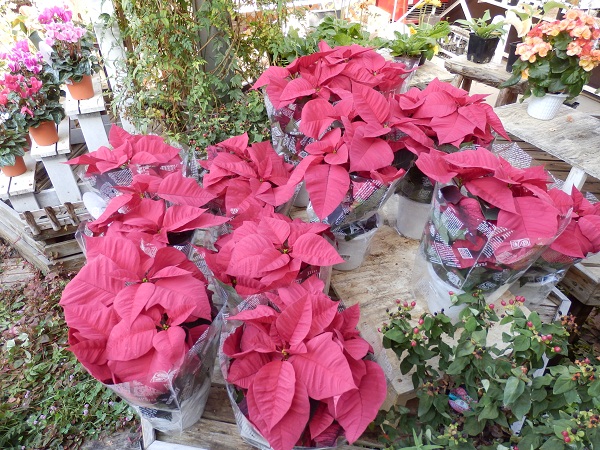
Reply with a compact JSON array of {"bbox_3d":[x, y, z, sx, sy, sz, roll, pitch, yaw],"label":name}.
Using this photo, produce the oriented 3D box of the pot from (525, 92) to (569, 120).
[{"bbox_3d":[1.052,-0.506,1.850,0.165,0.130,0.165,0,38,0],"label":"pot"}]

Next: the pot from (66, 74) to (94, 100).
[{"bbox_3d":[-0.952,-0.606,1.880,0.113,0.097,0.113,0,38,0],"label":"pot"}]

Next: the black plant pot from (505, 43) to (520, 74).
[{"bbox_3d":[1.065,-0.795,2.076,0.145,0.128,0.145,3,37,0],"label":"black plant pot"}]

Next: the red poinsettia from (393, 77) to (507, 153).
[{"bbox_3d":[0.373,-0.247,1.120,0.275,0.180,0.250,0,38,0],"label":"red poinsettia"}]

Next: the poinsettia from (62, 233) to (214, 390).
[{"bbox_3d":[-0.326,0.174,0.870,0.310,0.200,0.320,0,38,0],"label":"poinsettia"}]

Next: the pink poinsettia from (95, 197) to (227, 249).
[{"bbox_3d":[-0.252,0.015,0.835,0.245,0.170,0.210,0,38,0],"label":"pink poinsettia"}]

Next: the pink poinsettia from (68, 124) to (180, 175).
[{"bbox_3d":[-0.561,-0.241,1.400,0.360,0.130,0.280,0,38,0],"label":"pink poinsettia"}]

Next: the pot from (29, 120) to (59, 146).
[{"bbox_3d":[-1.147,-0.420,1.942,0.113,0.097,0.113,0,38,0],"label":"pot"}]

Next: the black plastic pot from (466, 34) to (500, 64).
[{"bbox_3d":[0.754,-0.734,1.794,0.120,0.100,0.120,0,38,0],"label":"black plastic pot"}]

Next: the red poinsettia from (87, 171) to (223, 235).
[{"bbox_3d":[-0.392,-0.050,1.160,0.340,0.150,0.290,0,38,0],"label":"red poinsettia"}]

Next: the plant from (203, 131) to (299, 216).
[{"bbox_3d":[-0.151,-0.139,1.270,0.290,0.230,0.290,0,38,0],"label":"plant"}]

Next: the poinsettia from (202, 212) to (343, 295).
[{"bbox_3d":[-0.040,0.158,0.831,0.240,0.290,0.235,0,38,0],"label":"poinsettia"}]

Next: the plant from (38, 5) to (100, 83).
[{"bbox_3d":[-0.936,-0.737,1.777,0.215,0.240,0.200,0,38,0],"label":"plant"}]

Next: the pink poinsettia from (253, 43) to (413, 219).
[{"bbox_3d":[0.106,-0.289,1.370,0.490,0.380,0.600,0,38,0],"label":"pink poinsettia"}]

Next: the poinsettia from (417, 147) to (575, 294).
[{"bbox_3d":[0.400,0.036,0.995,0.265,0.330,0.265,0,38,0],"label":"poinsettia"}]

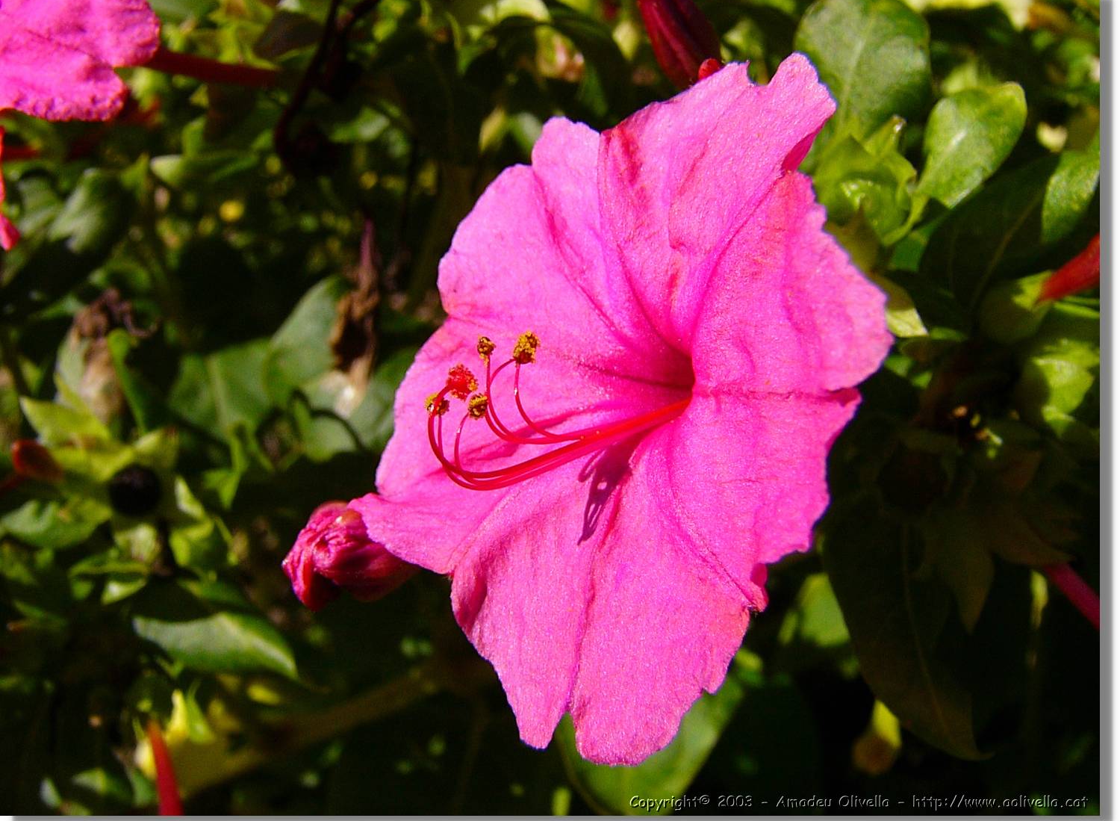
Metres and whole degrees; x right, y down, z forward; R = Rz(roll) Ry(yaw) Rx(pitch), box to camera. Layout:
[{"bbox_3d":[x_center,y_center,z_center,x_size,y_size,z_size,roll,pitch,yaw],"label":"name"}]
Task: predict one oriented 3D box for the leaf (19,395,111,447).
[{"bbox_3d":[-0.124,0.002,0.285,0.025,0.005,0.011,24,75,11],"label":"leaf"}]

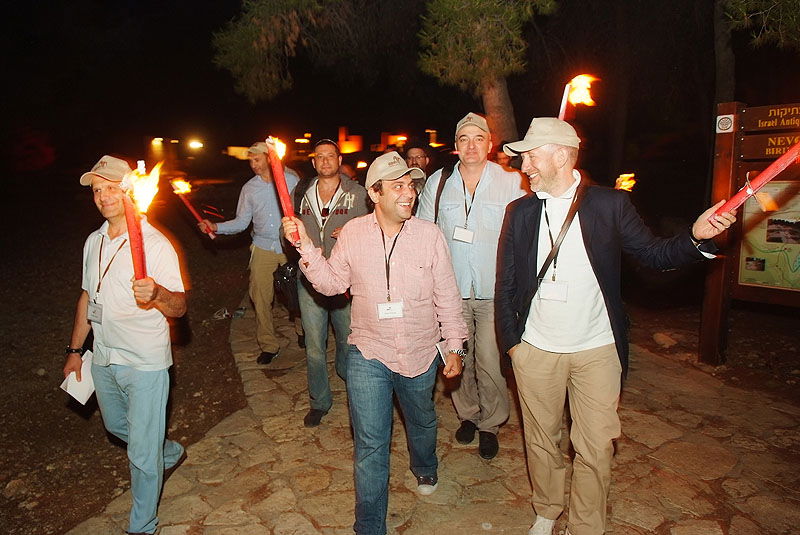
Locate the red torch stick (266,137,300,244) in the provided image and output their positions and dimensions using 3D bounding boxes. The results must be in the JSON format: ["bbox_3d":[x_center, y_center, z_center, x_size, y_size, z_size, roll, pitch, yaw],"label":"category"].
[{"bbox_3d":[-0.457,-0.290,2.270,0.060,0.470,0.060,-14,24,2],"label":"red torch stick"}]

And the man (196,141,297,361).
[{"bbox_3d":[-1.120,-0.106,4.530,0.820,1.750,0.520,2,8,13],"label":"man"}]

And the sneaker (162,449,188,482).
[{"bbox_3d":[-1.215,1.040,2.960,0.105,0.120,0.285,9,53,47],"label":"sneaker"}]

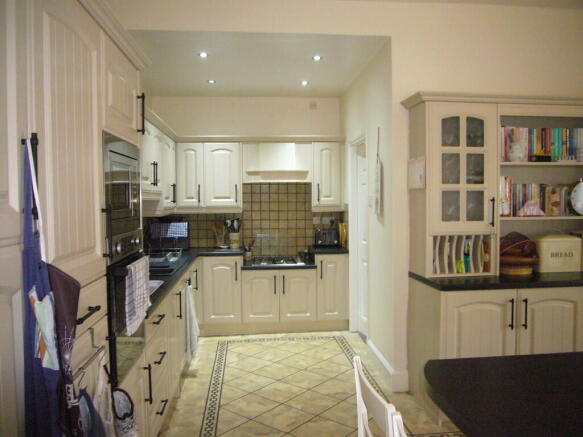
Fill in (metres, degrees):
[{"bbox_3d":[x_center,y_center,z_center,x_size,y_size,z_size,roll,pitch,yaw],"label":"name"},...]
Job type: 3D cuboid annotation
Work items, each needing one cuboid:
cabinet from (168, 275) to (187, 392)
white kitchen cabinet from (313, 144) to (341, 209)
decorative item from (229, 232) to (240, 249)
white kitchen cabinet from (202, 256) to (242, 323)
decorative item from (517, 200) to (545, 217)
[{"bbox_3d":[-1.153,0.828,3.564,0.580,0.685,1.000,-1,3,-6],"label":"cabinet"},{"bbox_3d":[0.396,-0.474,5.467,0.340,0.740,0.320,-1,2,-5],"label":"white kitchen cabinet"},{"bbox_3d":[-0.653,0.252,5.398,0.130,0.180,0.130,-1,2,-5],"label":"decorative item"},{"bbox_3d":[-0.754,0.750,5.259,0.402,0.715,0.550,-1,2,-5],"label":"white kitchen cabinet"},{"bbox_3d":[1.755,-0.073,3.462,0.190,0.110,0.060,-1,2,-5],"label":"decorative item"}]

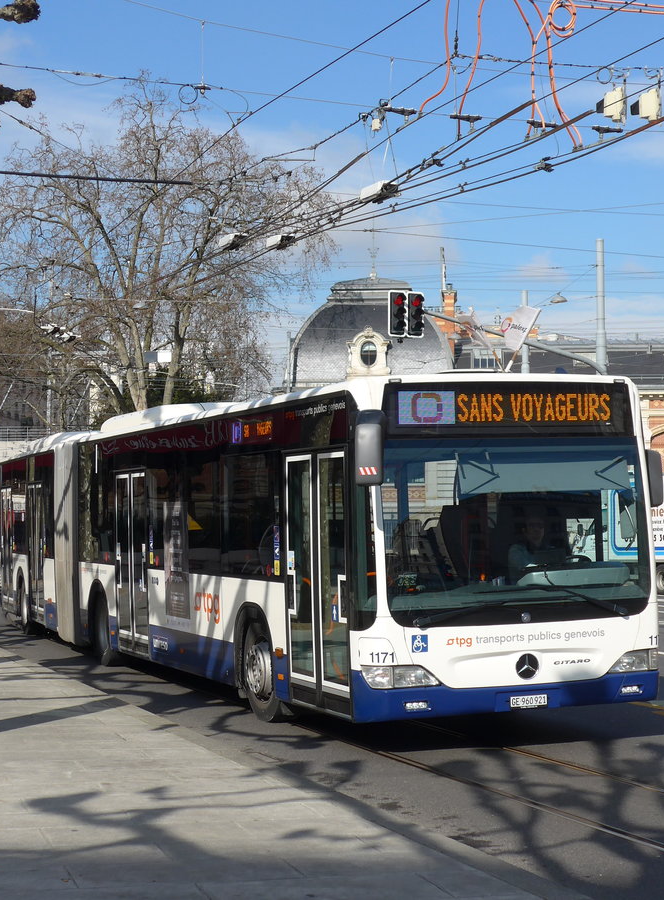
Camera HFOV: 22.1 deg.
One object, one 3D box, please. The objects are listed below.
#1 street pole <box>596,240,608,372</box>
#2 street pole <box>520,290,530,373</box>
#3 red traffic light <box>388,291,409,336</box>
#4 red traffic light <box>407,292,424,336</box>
[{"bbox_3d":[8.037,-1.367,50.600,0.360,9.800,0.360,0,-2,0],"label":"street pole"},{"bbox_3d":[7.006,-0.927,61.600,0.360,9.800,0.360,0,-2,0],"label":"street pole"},{"bbox_3d":[1.315,-2.694,33.600,0.380,0.910,0.360,0,-2,-24],"label":"red traffic light"},{"bbox_3d":[1.663,-2.676,33.700,0.380,0.910,0.360,0,-2,-24],"label":"red traffic light"}]

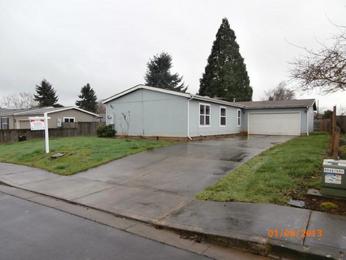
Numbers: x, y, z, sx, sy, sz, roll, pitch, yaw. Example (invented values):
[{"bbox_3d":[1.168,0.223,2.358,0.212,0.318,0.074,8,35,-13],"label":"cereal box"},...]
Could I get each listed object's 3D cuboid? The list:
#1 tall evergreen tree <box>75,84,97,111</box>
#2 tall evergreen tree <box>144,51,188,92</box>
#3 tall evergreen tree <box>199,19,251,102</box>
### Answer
[{"bbox_3d":[-18.626,-5.246,51.887,5.200,9.650,5.200,0,2,0],"label":"tall evergreen tree"},{"bbox_3d":[-1.399,-6.788,41.829,7.700,13.360,7.700,0,2,0],"label":"tall evergreen tree"},{"bbox_3d":[10.027,-10.547,44.714,10.500,20.690,10.500,0,2,0],"label":"tall evergreen tree"}]

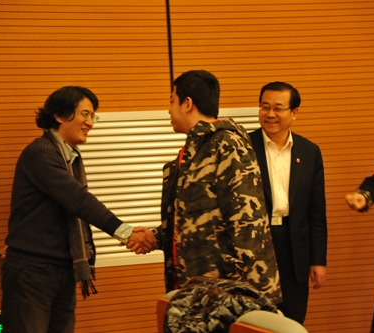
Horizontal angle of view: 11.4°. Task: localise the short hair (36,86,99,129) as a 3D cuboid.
[{"bbox_3d":[-0.505,-0.245,7.920,0.250,0.200,0.190,6,5,35],"label":"short hair"}]

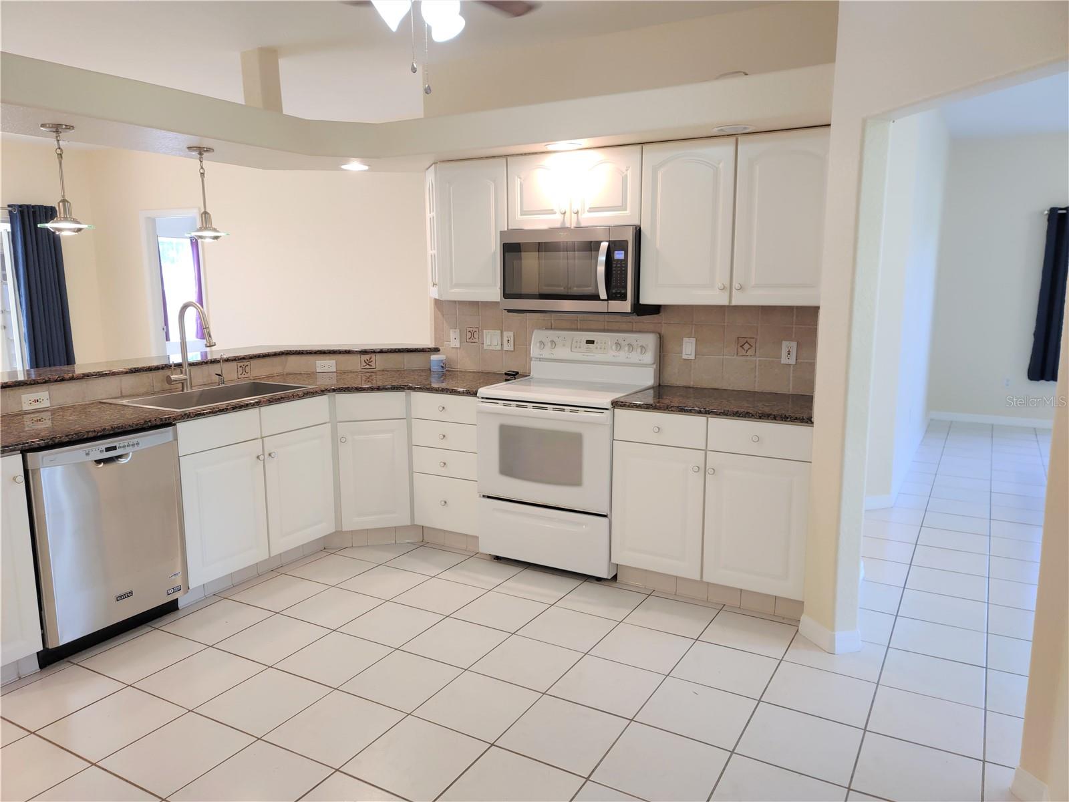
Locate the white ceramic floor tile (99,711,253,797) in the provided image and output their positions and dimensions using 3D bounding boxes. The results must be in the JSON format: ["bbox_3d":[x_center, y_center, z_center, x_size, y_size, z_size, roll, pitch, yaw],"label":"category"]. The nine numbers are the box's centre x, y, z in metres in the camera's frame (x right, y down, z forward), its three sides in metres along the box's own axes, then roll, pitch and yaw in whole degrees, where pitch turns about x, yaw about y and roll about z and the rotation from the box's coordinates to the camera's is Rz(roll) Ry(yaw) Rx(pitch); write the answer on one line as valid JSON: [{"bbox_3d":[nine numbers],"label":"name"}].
[{"bbox_3d":[-1.156,1.143,2.611,0.343,0.010,0.343,6,11,29],"label":"white ceramic floor tile"}]

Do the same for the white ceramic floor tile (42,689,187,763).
[{"bbox_3d":[-1.456,1.114,2.780,0.343,0.010,0.343,6,11,29],"label":"white ceramic floor tile"}]

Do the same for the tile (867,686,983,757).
[{"bbox_3d":[1.352,1.103,2.766,0.341,0.010,0.341,6,11,30],"label":"tile"}]

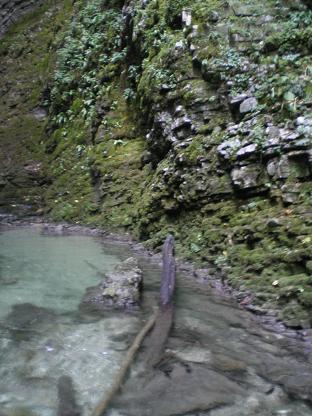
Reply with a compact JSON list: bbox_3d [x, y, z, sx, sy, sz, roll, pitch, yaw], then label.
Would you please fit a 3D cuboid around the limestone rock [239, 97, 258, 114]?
[{"bbox_3d":[1.215,-1.347,6.000,0.220,0.200,0.200,3,11,17],"label":"limestone rock"}]

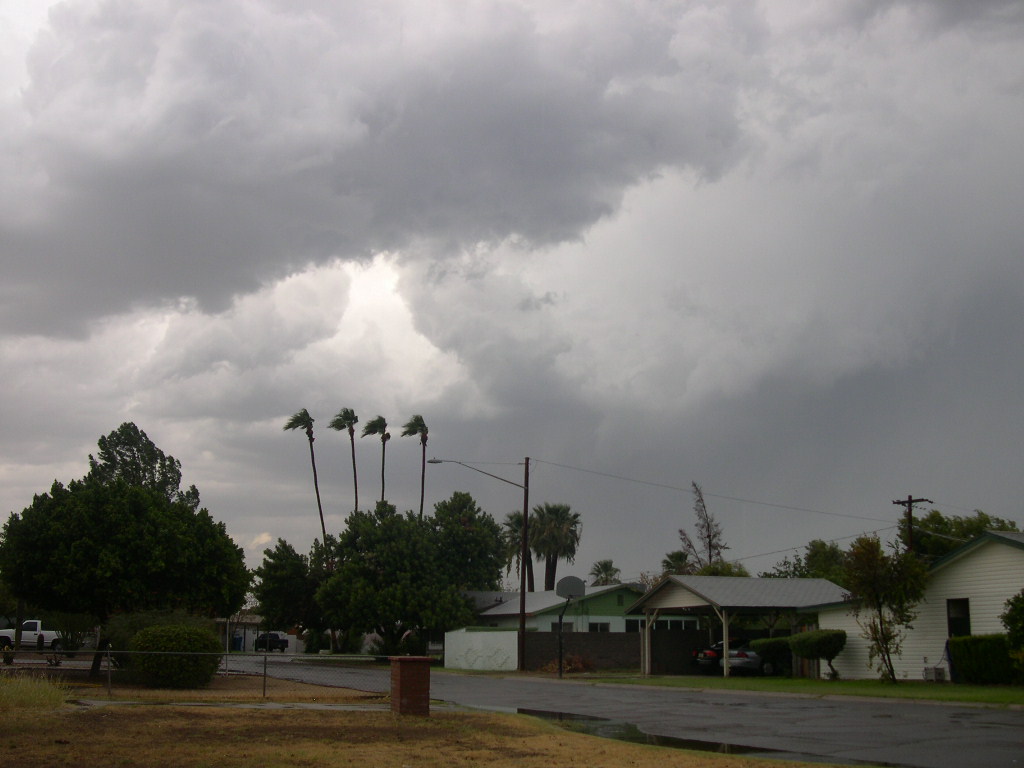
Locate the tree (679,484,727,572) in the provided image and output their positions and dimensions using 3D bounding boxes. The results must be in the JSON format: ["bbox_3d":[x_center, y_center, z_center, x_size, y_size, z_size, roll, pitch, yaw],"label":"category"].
[{"bbox_3d":[11.280,10.893,65.215,3.100,10.410,3.000,0,-13,0],"label":"tree"}]

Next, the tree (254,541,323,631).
[{"bbox_3d":[-18.520,17.443,92.408,6.400,9.430,6.200,0,-13,0],"label":"tree"}]

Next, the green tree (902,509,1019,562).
[{"bbox_3d":[27.821,12.401,68.995,7.558,9.399,7.500,0,-13,0],"label":"green tree"}]

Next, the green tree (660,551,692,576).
[{"bbox_3d":[11.887,15.776,80.516,2.500,7.640,2.500,0,-13,0],"label":"green tree"}]

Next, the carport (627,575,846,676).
[{"bbox_3d":[9.390,9.428,43.845,7.400,3.662,6.075,6,-14,-25],"label":"carport"}]

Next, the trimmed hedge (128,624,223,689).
[{"bbox_3d":[-10.247,8.224,34.013,2.850,1.850,2.600,0,-13,0],"label":"trimmed hedge"}]

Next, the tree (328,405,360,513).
[{"bbox_3d":[-16.160,13.865,108.596,3.509,23.660,2.900,0,-13,0],"label":"tree"}]

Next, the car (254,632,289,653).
[{"bbox_3d":[-21.930,23.612,102.287,1.850,1.720,4.900,-2,-13,8],"label":"car"}]

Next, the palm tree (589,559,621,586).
[{"bbox_3d":[7.548,18.125,91.258,2.617,7.843,2.700,0,-13,0],"label":"palm tree"}]

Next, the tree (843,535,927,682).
[{"bbox_3d":[12.128,7.212,36.112,2.650,4.730,2.500,0,-13,0],"label":"tree"}]

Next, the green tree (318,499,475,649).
[{"bbox_3d":[-8.189,13.376,76.935,10.400,10.550,9.800,0,-13,0],"label":"green tree"}]

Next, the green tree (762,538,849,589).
[{"bbox_3d":[17.239,12.512,64.856,5.600,7.150,5.200,0,-13,0],"label":"green tree"}]

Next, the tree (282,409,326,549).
[{"bbox_3d":[-19.388,13.955,108.572,5.632,23.440,3.000,0,-13,0],"label":"tree"}]

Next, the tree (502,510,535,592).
[{"bbox_3d":[0.660,15.729,88.716,2.865,11.328,2.800,0,-13,0],"label":"tree"}]

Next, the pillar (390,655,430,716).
[{"bbox_3d":[-1.735,5.152,19.235,0.570,0.951,0.570,6,-14,-25],"label":"pillar"}]

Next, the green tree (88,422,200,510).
[{"bbox_3d":[-23.087,9.582,69.573,7.384,14.645,7.200,0,-13,0],"label":"green tree"}]

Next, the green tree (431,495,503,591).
[{"bbox_3d":[-3.666,14.024,82.945,6.400,12.080,6.200,0,-13,0],"label":"green tree"}]

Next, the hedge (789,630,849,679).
[{"bbox_3d":[9.884,8.710,36.284,1.877,1.567,1.500,0,-13,0],"label":"hedge"}]

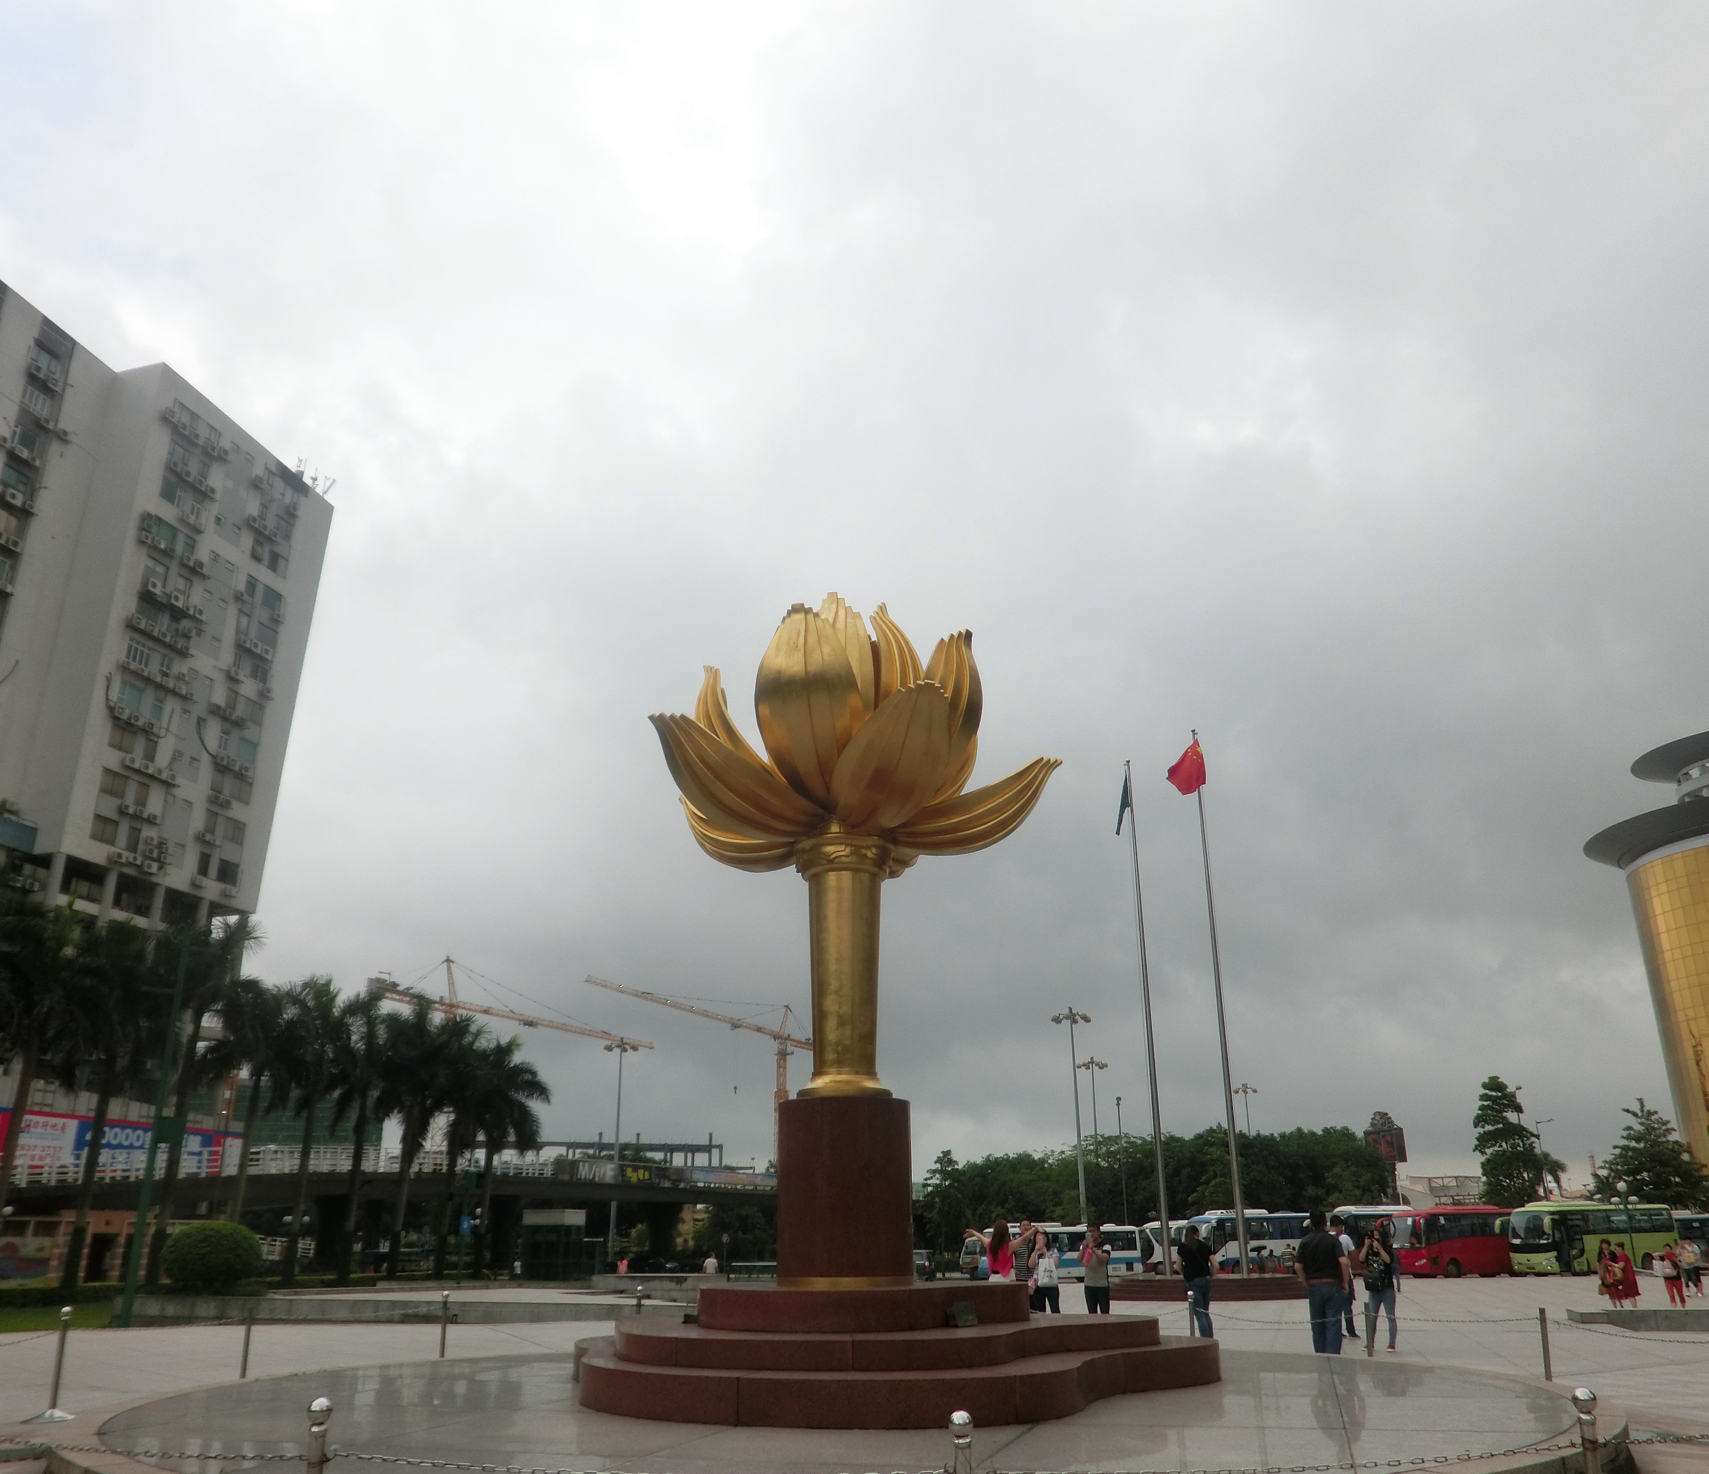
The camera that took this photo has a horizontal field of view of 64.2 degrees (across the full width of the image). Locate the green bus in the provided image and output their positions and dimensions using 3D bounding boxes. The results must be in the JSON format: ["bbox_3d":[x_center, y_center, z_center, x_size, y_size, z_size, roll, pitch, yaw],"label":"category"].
[{"bbox_3d":[38.400,26.118,70.846,10.092,3.300,2.480,12,-24,-29],"label":"green bus"}]

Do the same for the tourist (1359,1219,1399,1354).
[{"bbox_3d":[7.124,7.466,18.536,0.550,1.570,0.450,-7,-21,16],"label":"tourist"}]

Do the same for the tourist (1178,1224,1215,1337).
[{"bbox_3d":[5.001,7.989,19.949,0.530,1.620,0.360,-3,-21,6],"label":"tourist"}]

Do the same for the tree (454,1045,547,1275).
[{"bbox_3d":[-17.402,19.915,64.660,4.400,10.892,4.400,0,-20,0],"label":"tree"}]

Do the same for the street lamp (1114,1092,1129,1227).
[{"bbox_3d":[14.416,23.750,72.218,0.450,9.071,0.500,0,-20,0],"label":"street lamp"}]

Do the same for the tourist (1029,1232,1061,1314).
[{"bbox_3d":[3.054,8.733,21.813,0.500,1.570,0.450,-5,-21,11],"label":"tourist"}]

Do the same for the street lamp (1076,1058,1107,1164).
[{"bbox_3d":[18.338,31.871,102.270,2.400,15.400,2.400,-1,-21,0],"label":"street lamp"}]

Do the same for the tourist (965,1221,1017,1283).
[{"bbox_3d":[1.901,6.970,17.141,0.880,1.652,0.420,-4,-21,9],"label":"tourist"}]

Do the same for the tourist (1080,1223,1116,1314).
[{"bbox_3d":[3.981,8.850,22.300,0.550,1.680,0.450,-6,-21,13],"label":"tourist"}]

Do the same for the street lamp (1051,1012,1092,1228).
[{"bbox_3d":[11.599,20.733,70.149,2.050,13.315,2.050,0,-20,0],"label":"street lamp"}]

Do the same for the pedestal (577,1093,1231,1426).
[{"bbox_3d":[0.277,3.891,10.555,5.000,2.080,4.700,0,-20,0],"label":"pedestal"}]

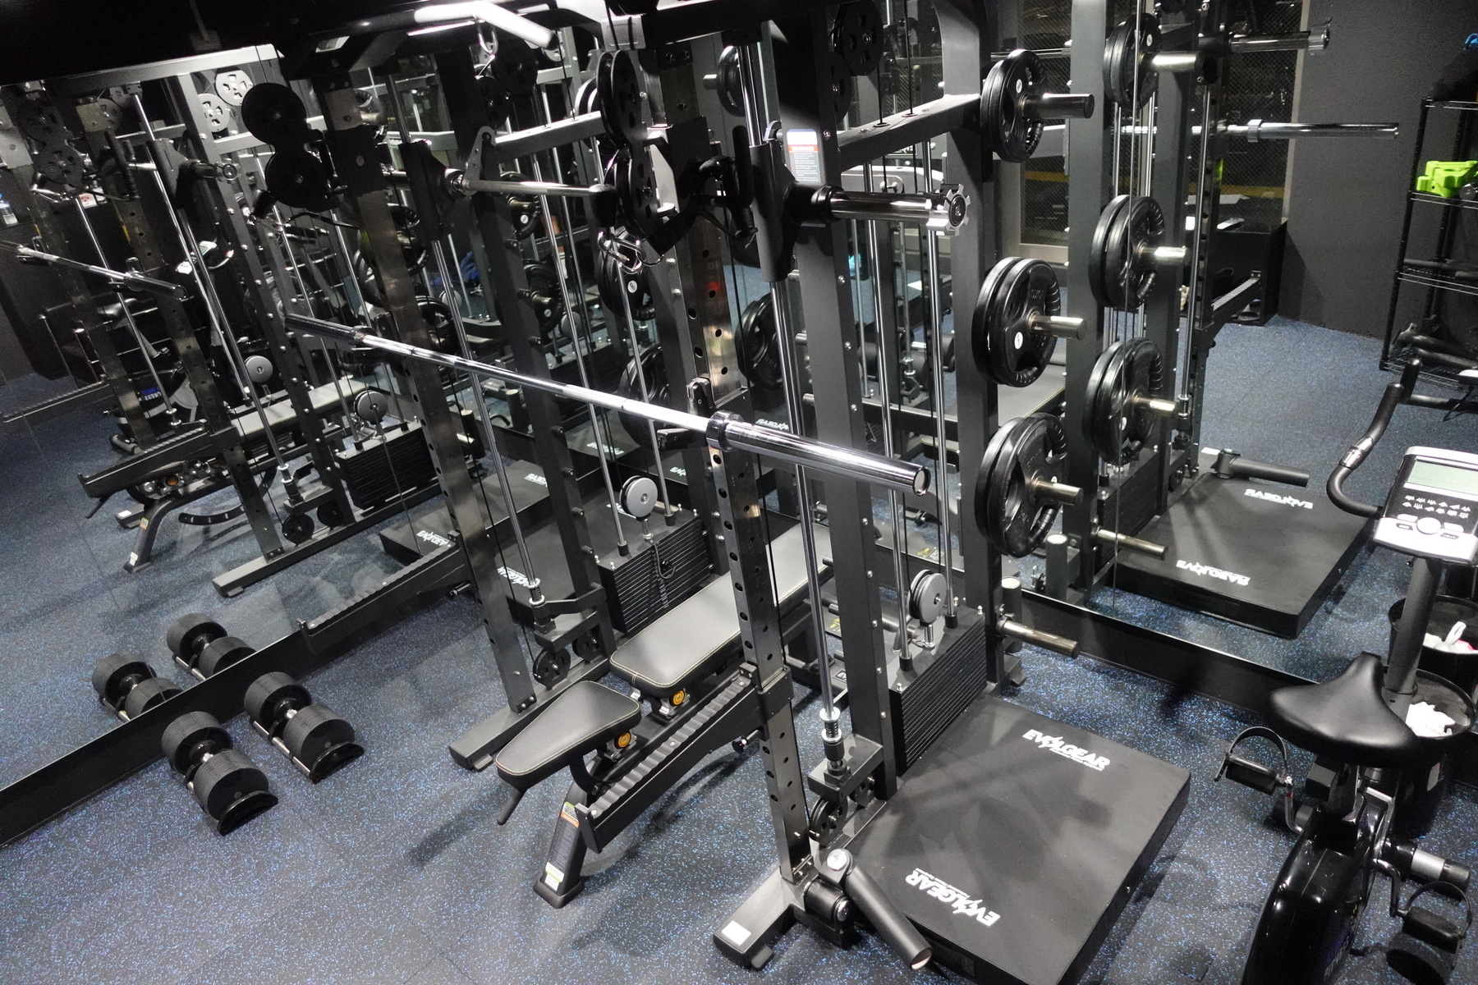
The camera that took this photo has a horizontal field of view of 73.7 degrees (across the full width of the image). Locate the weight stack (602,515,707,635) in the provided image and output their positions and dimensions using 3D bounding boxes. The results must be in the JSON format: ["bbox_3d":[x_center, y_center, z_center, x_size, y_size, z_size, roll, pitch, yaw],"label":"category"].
[{"bbox_3d":[-0.307,0.285,3.570,0.100,0.268,0.413,17,37,40],"label":"weight stack"}]

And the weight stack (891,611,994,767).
[{"bbox_3d":[0.549,0.549,2.810,0.100,0.268,0.413,17,37,40],"label":"weight stack"}]

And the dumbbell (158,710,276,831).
[{"bbox_3d":[-1.693,0.877,3.172,0.475,0.183,0.180,19,39,42],"label":"dumbbell"}]

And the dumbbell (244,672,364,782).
[{"bbox_3d":[-1.486,0.765,3.321,0.475,0.183,0.180,17,37,40],"label":"dumbbell"}]

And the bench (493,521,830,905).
[{"bbox_3d":[-0.112,0.603,2.918,0.500,0.460,1.347,17,37,40],"label":"bench"}]

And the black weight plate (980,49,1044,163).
[{"bbox_3d":[0.613,-0.857,2.198,0.055,0.234,0.234,17,37,40],"label":"black weight plate"}]

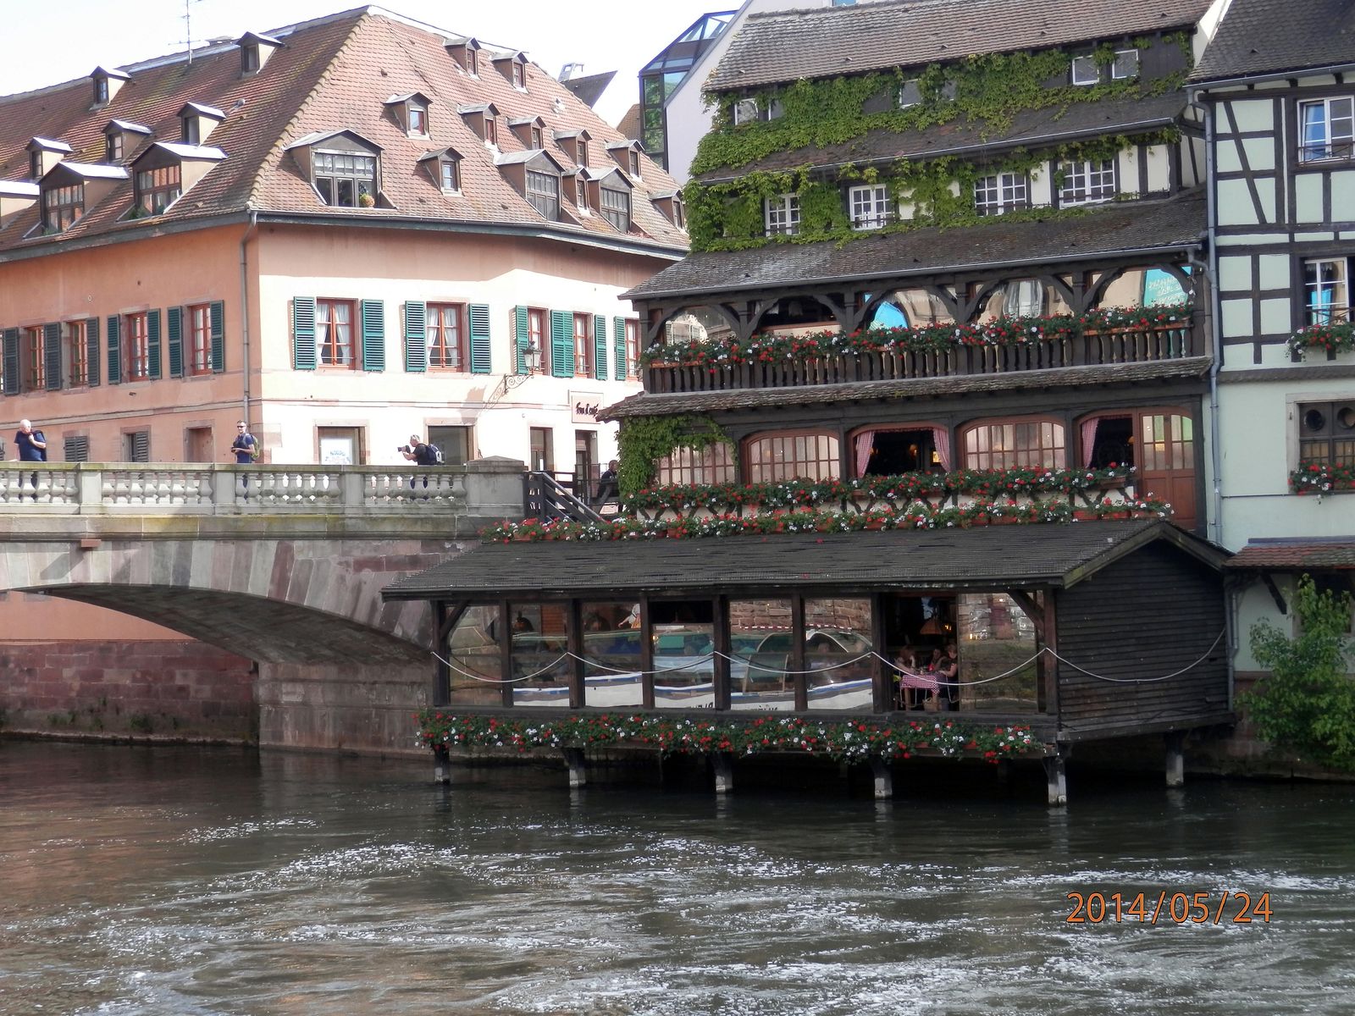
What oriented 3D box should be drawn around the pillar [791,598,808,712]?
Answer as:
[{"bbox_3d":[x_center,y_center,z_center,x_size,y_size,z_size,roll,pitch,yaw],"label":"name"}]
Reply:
[{"bbox_3d":[2.084,2.481,48.705,0.160,1.985,0.160,-2,-1,38],"label":"pillar"}]

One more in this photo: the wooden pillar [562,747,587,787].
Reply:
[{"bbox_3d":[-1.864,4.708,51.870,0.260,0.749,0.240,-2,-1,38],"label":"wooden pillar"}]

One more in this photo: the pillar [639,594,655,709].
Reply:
[{"bbox_3d":[-0.536,2.540,50.790,0.150,2.051,0.150,-2,-1,38],"label":"pillar"}]

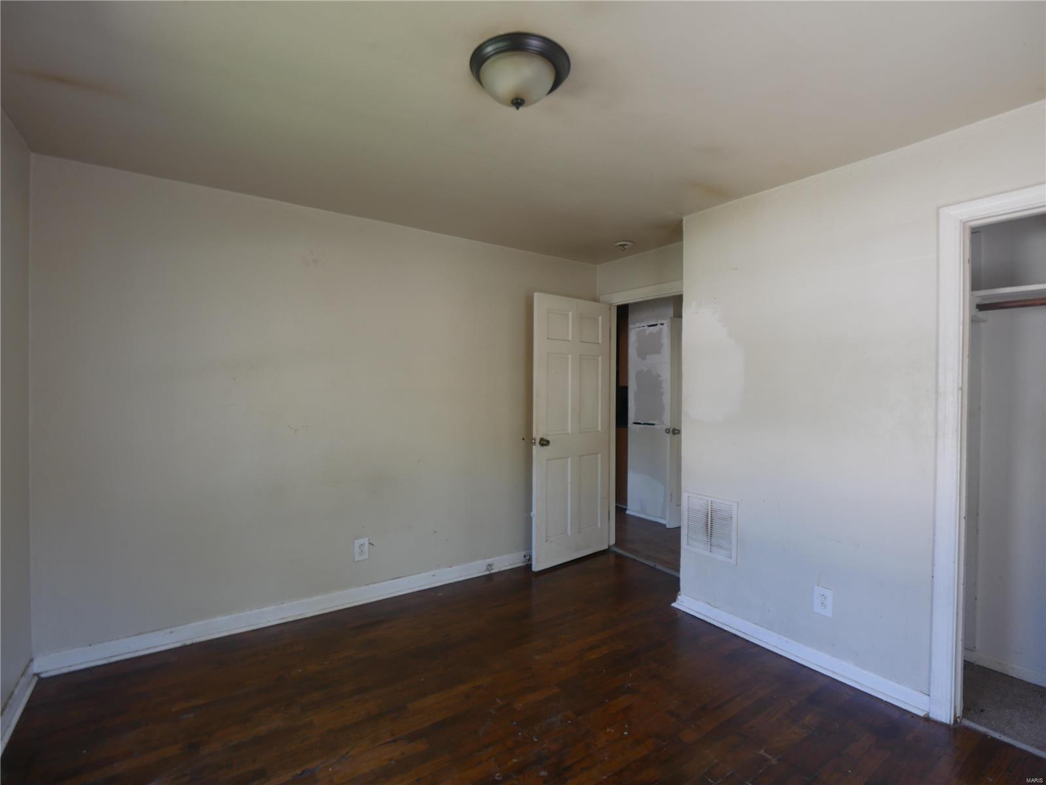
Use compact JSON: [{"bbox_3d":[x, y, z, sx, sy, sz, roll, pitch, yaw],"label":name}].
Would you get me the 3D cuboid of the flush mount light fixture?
[{"bbox_3d":[-0.009,-1.001,1.597,0.331,0.136,0.331,1,1,0],"label":"flush mount light fixture"}]

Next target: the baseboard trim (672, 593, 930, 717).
[{"bbox_3d":[1.310,1.289,2.505,0.037,0.091,1.261,0,1,-36],"label":"baseboard trim"}]

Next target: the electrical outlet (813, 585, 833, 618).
[{"bbox_3d":[1.449,1.008,2.334,0.012,0.133,0.086,0,1,-36],"label":"electrical outlet"}]

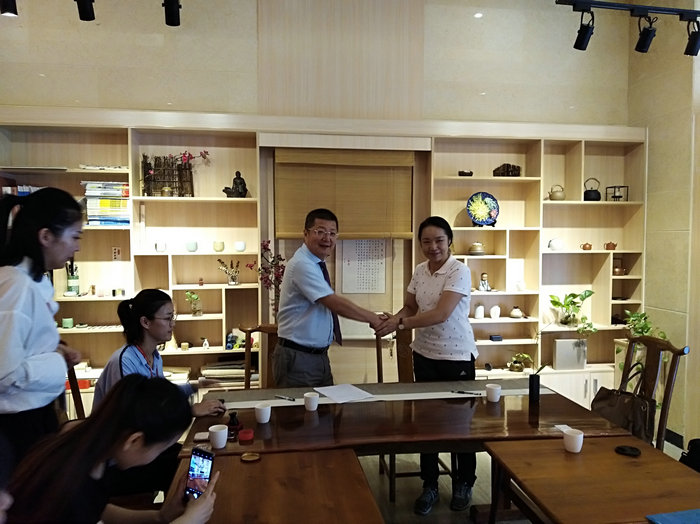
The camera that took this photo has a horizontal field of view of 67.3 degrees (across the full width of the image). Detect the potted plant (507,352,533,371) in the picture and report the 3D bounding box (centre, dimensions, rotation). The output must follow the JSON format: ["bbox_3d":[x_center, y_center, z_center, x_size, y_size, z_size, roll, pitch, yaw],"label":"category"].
[{"bbox_3d":[1.339,0.787,4.144,0.190,0.137,0.140,0,3,-9],"label":"potted plant"}]

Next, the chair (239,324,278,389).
[{"bbox_3d":[-0.448,0.919,3.238,0.475,1.040,0.495,0,2,-9],"label":"chair"}]

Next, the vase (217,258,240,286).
[{"bbox_3d":[-0.881,0.076,3.823,0.151,0.187,0.110,0,3,-9],"label":"vase"}]

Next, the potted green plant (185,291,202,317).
[{"bbox_3d":[-1.116,0.295,3.752,0.122,0.176,0.100,0,3,-9],"label":"potted green plant"}]

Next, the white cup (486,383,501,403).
[{"bbox_3d":[0.714,0.654,2.610,0.072,0.075,0.072,0,3,0],"label":"white cup"}]

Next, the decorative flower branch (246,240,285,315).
[{"bbox_3d":[-0.577,0.138,3.722,0.313,0.606,0.222,0,2,-9],"label":"decorative flower branch"}]

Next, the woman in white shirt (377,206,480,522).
[{"bbox_3d":[0.457,0.581,3.008,0.500,1.675,0.500,1,3,30],"label":"woman in white shirt"}]

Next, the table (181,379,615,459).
[{"bbox_3d":[0.224,1.085,2.525,1.838,0.768,0.838,0,2,-9],"label":"table"}]

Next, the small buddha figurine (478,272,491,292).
[{"bbox_3d":[1.065,0.161,4.136,0.085,0.142,0.080,0,3,-9],"label":"small buddha figurine"}]

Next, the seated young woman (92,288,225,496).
[{"bbox_3d":[-0.886,0.800,2.456,0.670,1.290,0.520,0,3,5],"label":"seated young woman"}]

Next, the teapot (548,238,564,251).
[{"bbox_3d":[1.701,-0.142,4.327,0.123,0.098,0.096,0,2,-9],"label":"teapot"}]

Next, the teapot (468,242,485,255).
[{"bbox_3d":[1.021,-0.108,4.224,0.121,0.099,0.111,0,2,-9],"label":"teapot"}]

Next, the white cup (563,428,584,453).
[{"bbox_3d":[0.871,0.701,2.048,0.073,0.074,0.073,0,3,0],"label":"white cup"}]

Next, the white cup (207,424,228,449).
[{"bbox_3d":[-0.513,0.684,2.057,0.076,0.075,0.076,0,2,-9],"label":"white cup"}]

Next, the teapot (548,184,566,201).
[{"bbox_3d":[1.657,-0.552,4.195,0.130,0.118,0.112,-1,3,-24],"label":"teapot"}]

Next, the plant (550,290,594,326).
[{"bbox_3d":[1.852,0.391,4.373,0.323,0.288,0.222,0,2,-9],"label":"plant"}]

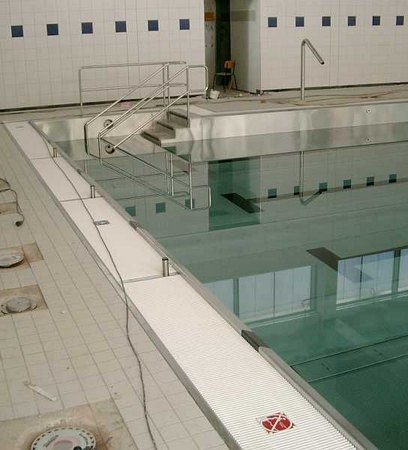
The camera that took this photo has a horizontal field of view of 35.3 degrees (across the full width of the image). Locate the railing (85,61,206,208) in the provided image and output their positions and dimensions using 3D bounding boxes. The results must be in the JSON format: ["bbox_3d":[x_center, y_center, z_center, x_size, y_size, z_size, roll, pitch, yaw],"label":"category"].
[{"bbox_3d":[-1.163,-2.064,12.535,2.241,2.102,1.332,-8,19,-21],"label":"railing"}]

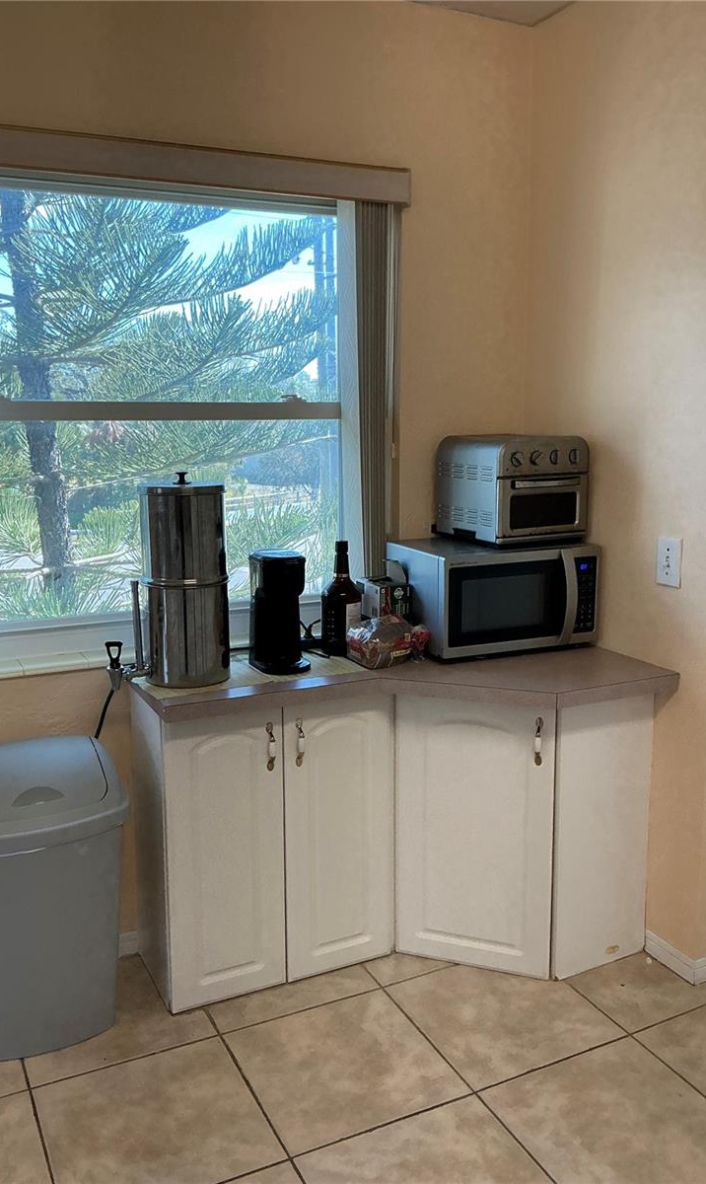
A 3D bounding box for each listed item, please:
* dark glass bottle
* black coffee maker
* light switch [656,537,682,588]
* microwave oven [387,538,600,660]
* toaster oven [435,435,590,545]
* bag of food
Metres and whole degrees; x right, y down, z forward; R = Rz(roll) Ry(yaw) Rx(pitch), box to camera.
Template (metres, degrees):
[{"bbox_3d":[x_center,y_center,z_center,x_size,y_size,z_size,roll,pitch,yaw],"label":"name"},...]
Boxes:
[{"bbox_3d":[-0.028,0.020,2.642,0.112,0.303,0.112,0,10,0],"label":"dark glass bottle"},{"bbox_3d":[-0.182,0.049,2.489,0.138,0.301,0.172,-5,11,-25],"label":"black coffee maker"},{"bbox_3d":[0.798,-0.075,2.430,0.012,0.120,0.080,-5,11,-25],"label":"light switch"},{"bbox_3d":[0.398,0.008,2.729,0.477,0.279,0.381,-4,11,-21],"label":"microwave oven"},{"bbox_3d":[0.455,-0.291,2.737,0.326,0.301,0.301,-6,11,-29],"label":"toaster oven"},{"bbox_3d":[0.098,0.120,2.578,0.189,0.125,0.159,-5,11,-25],"label":"bag of food"}]

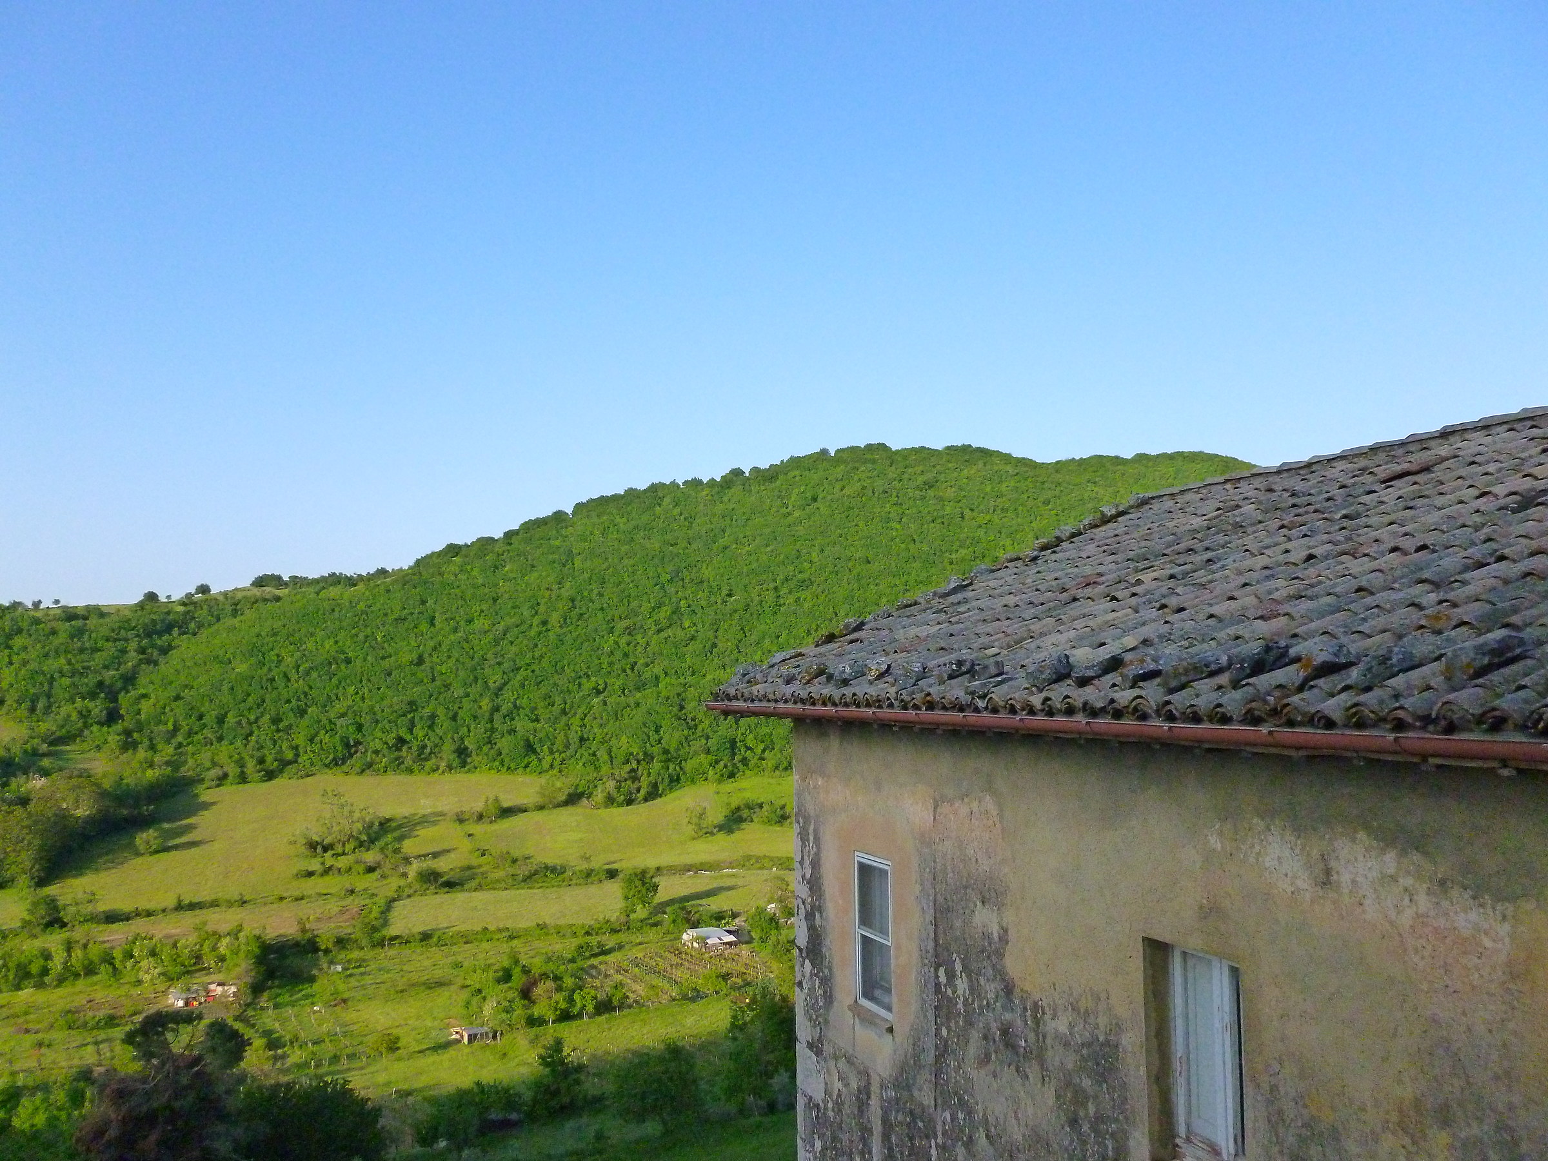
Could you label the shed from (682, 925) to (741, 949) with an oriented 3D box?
[{"bbox_3d":[-13.309,75.502,265.000,10.500,3.100,7.500,2,-5,-31],"label":"shed"}]

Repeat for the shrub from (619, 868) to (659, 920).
[{"bbox_3d":[-30.691,71.429,285.000,9.000,11.000,9.000,0,-4,-6],"label":"shrub"}]

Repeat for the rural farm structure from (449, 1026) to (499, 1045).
[{"bbox_3d":[-50.299,76.362,210.000,7.500,2.400,4.000,2,-5,-25],"label":"rural farm structure"}]

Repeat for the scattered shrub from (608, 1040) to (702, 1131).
[{"bbox_3d":[-16.934,71.774,178.000,12.800,11.500,12.800,0,-4,-5],"label":"scattered shrub"}]

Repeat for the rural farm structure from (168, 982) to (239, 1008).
[{"bbox_3d":[-103.937,75.420,228.000,12.000,3.200,6.500,2,-5,-29],"label":"rural farm structure"}]

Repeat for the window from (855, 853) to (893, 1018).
[{"bbox_3d":[0.937,3.218,11.420,0.100,1.372,0.743,1,-5,-21],"label":"window"}]

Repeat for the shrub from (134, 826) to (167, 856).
[{"bbox_3d":[-174.256,72.677,350.000,9.200,7.600,9.200,2,-5,-26],"label":"shrub"}]

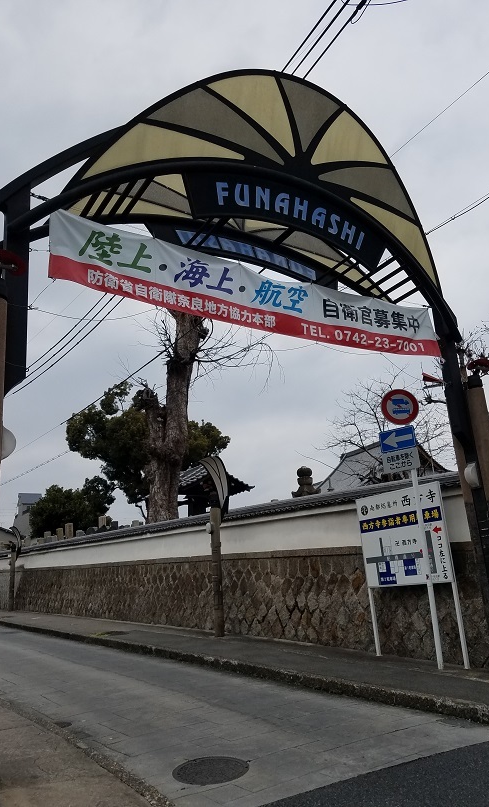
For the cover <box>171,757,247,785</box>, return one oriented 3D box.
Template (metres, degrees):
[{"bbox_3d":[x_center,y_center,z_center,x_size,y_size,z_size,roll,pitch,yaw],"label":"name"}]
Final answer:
[{"bbox_3d":[-0.286,3.168,5.195,0.660,0.040,0.660,-3,-15,-2],"label":"cover"}]

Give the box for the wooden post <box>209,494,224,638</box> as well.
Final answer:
[{"bbox_3d":[-0.677,3.809,14.439,0.225,3.276,0.225,-4,-16,-1],"label":"wooden post"}]

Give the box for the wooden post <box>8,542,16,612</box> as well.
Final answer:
[{"bbox_3d":[-11.256,8.436,29.417,0.225,3.110,0.225,5,-18,-30],"label":"wooden post"}]

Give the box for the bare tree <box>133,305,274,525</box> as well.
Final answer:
[{"bbox_3d":[-1.442,1.044,20.804,4.700,9.800,4.300,-4,-16,0],"label":"bare tree"}]

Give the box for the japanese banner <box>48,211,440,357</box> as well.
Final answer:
[{"bbox_3d":[0.392,-1.264,7.161,5.271,0.850,0.100,5,-18,-30],"label":"japanese banner"}]

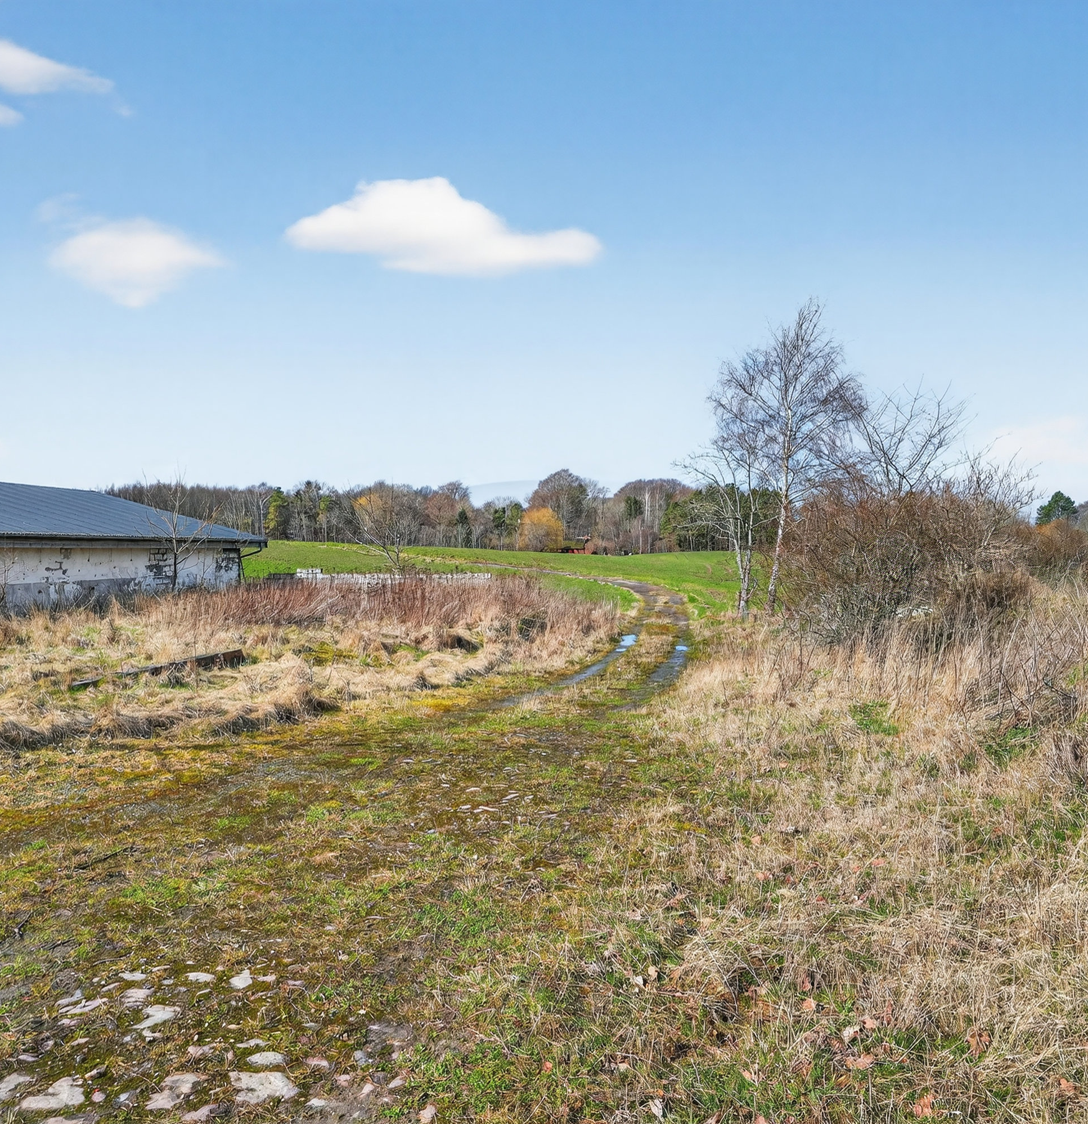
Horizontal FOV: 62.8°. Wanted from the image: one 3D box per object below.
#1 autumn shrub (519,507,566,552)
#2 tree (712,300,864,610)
[{"bbox_3d":[-0.429,-5.371,145.000,7.790,7.520,7.500,0,1,0],"label":"autumn shrub"},{"bbox_3d":[7.671,-3.319,28.000,4.670,9.830,4.600,0,1,0],"label":"tree"}]

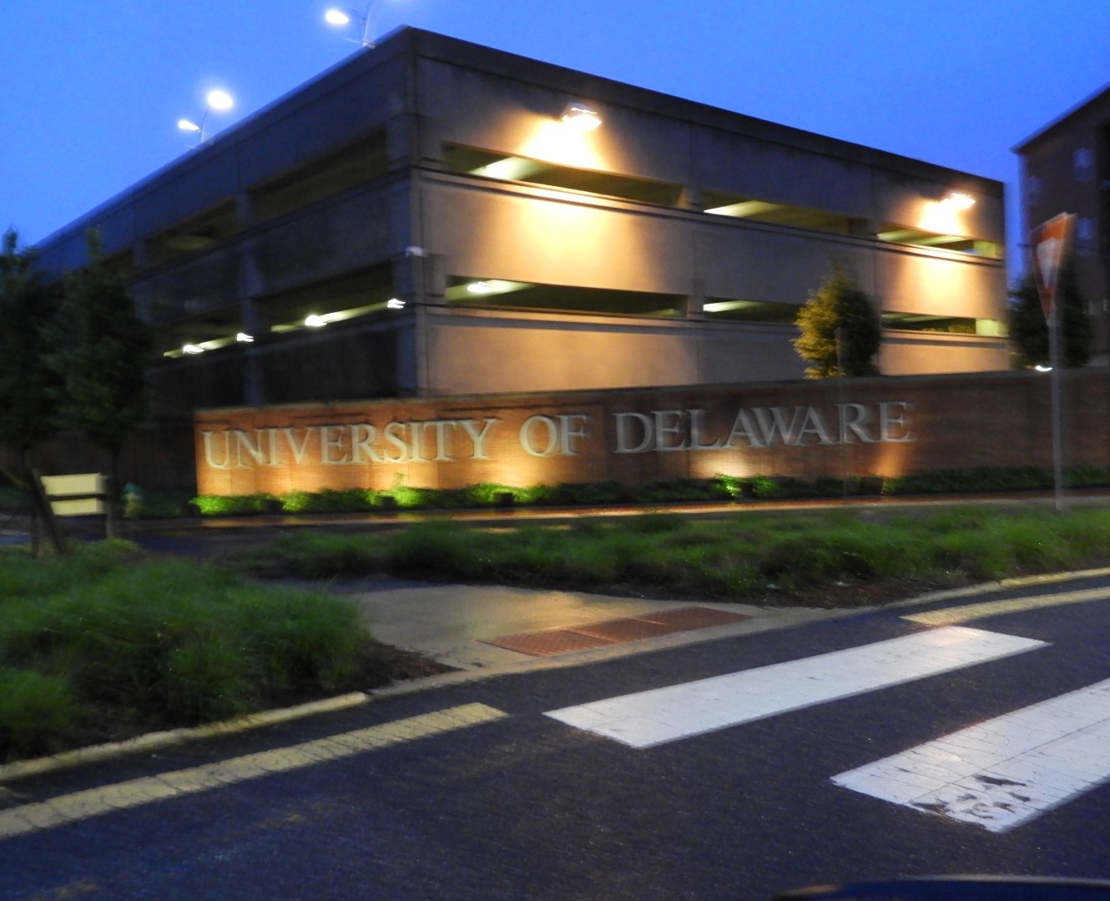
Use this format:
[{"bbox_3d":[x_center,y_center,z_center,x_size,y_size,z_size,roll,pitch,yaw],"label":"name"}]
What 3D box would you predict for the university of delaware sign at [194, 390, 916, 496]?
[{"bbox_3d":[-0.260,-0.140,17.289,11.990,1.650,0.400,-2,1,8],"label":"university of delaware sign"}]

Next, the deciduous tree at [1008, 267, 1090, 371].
[{"bbox_3d":[12.680,-2.218,26.541,2.126,4.908,2.126,-2,1,0],"label":"deciduous tree"}]

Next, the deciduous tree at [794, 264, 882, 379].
[{"bbox_3d":[6.749,-1.960,24.541,2.076,4.897,2.076,-2,1,0],"label":"deciduous tree"}]

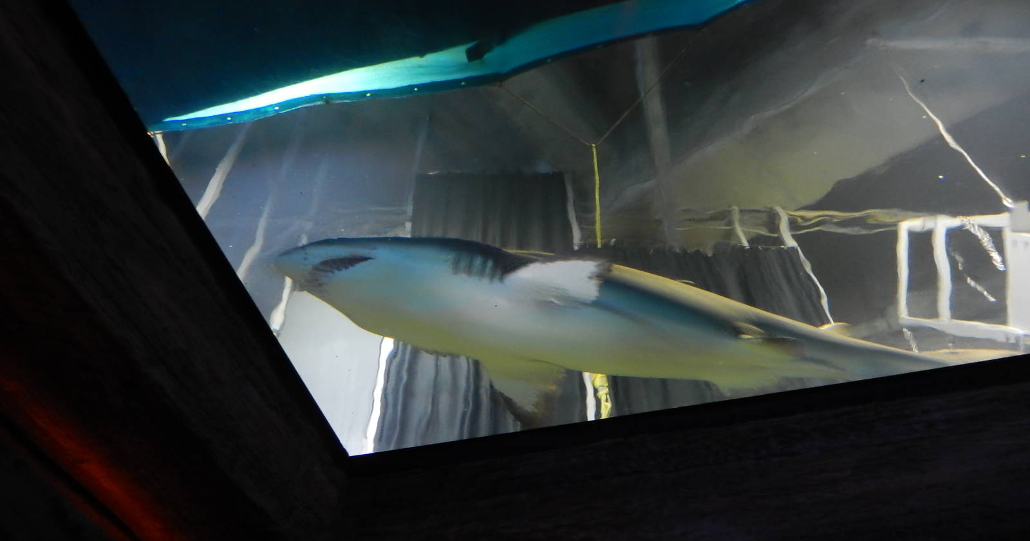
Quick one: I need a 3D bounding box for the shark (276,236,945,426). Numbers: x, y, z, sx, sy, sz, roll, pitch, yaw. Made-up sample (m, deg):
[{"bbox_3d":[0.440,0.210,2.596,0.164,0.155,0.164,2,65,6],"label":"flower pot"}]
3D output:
[{"bbox_3d":[0.470,0.136,2.006,2.200,0.500,0.660,8,-55,-3],"label":"shark"}]

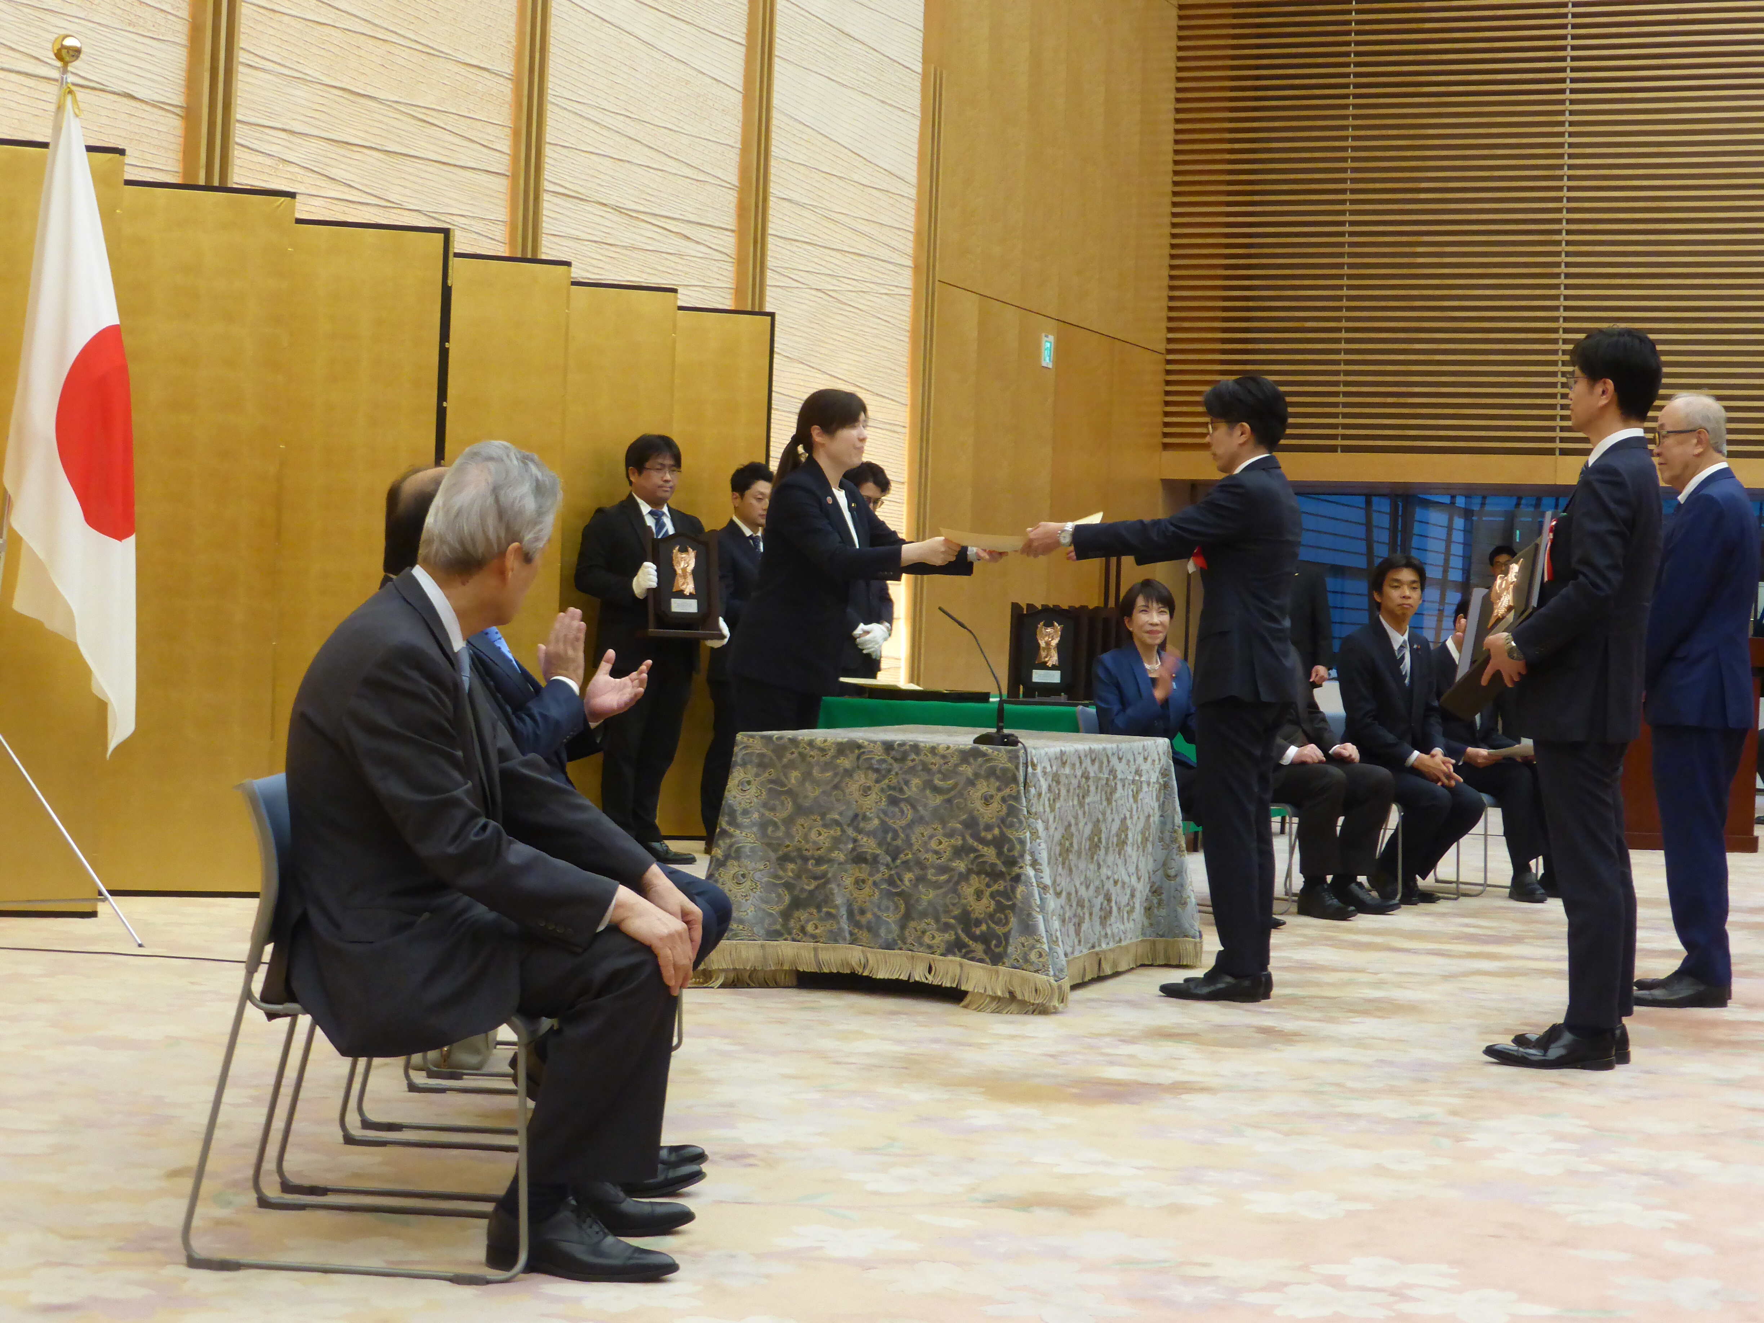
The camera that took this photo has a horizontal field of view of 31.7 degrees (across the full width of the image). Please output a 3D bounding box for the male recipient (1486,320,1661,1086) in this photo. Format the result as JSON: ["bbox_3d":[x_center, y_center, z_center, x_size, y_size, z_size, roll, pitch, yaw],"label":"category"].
[{"bbox_3d":[1.675,0.085,7.580,0.440,1.790,0.520,2,1,18],"label":"male recipient"}]

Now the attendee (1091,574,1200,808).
[{"bbox_3d":[1.080,0.308,11.280,0.500,1.210,0.780,2,1,-41],"label":"attendee"}]

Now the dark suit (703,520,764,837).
[{"bbox_3d":[-0.614,0.073,13.450,0.480,1.380,0.330,1,1,-45],"label":"dark suit"}]

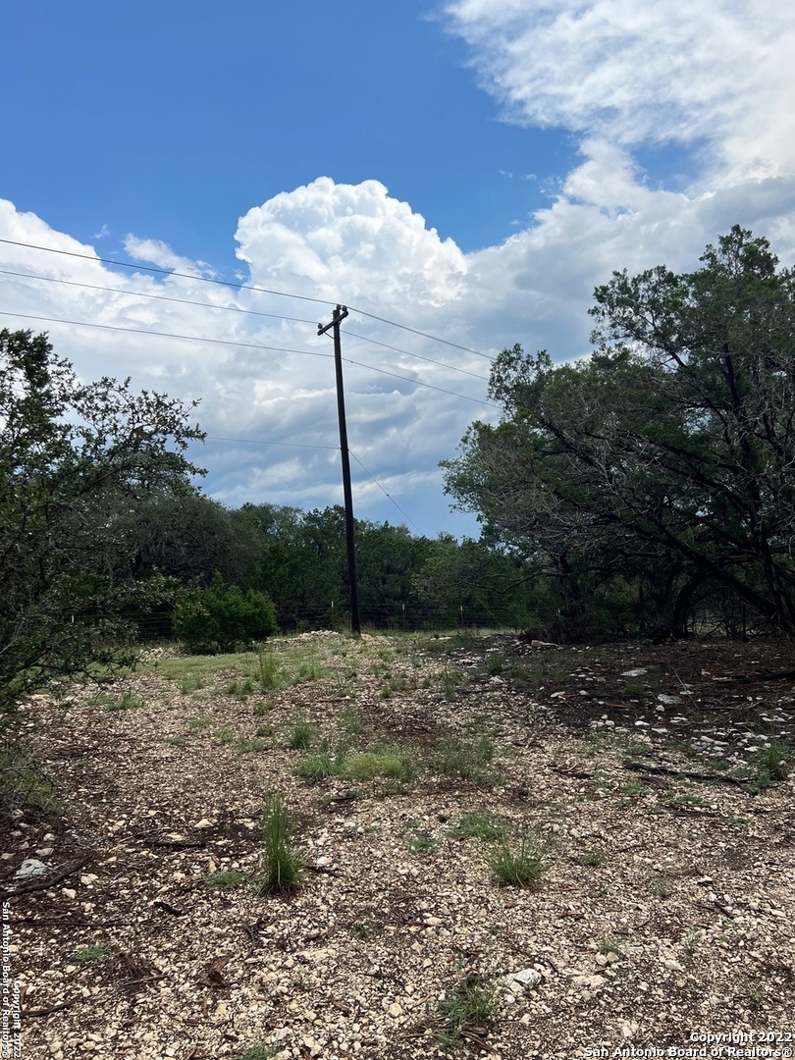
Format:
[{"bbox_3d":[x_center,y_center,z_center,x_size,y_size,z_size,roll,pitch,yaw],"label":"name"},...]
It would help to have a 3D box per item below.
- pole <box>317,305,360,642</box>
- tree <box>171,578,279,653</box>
[{"bbox_3d":[-1.399,-1.745,22.125,0.320,9.250,1.750,-1,-5,-33],"label":"pole"},{"bbox_3d":[-4.200,2.070,19.400,2.500,1.800,2.400,-1,-4,0],"label":"tree"}]

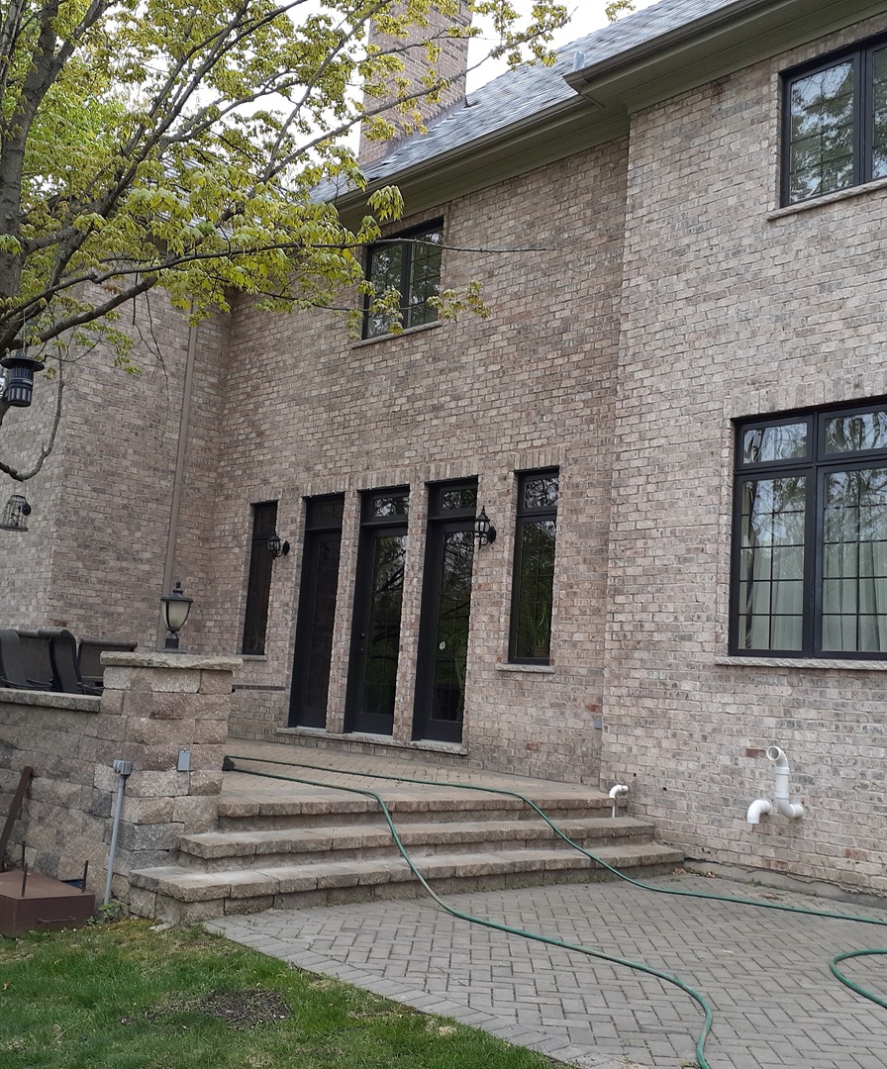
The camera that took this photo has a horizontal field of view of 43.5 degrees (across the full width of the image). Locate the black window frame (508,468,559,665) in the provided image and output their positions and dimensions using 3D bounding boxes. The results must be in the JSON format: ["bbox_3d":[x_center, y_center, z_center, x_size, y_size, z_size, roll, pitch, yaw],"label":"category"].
[{"bbox_3d":[0.938,0.323,11.077,0.120,1.920,0.550,12,-11,-44],"label":"black window frame"}]

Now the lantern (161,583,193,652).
[{"bbox_3d":[-1.722,0.513,7.088,0.210,0.445,0.210,12,-11,-44],"label":"lantern"}]

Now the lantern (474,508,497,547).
[{"bbox_3d":[0.425,-0.055,11.305,0.240,0.420,0.160,11,-11,-44],"label":"lantern"}]

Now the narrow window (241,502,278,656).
[{"bbox_3d":[-2.282,0.566,14.300,0.120,1.950,0.580,11,-11,-44],"label":"narrow window"}]

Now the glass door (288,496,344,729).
[{"bbox_3d":[-1.485,0.917,13.459,0.140,2.800,0.800,12,-11,-44],"label":"glass door"}]

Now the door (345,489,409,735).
[{"bbox_3d":[-0.691,0.854,12.612,0.130,2.770,0.900,11,-11,-44],"label":"door"}]

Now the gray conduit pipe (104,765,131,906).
[{"bbox_3d":[-1.879,1.706,6.314,0.090,0.790,0.090,12,-11,-44],"label":"gray conduit pipe"}]

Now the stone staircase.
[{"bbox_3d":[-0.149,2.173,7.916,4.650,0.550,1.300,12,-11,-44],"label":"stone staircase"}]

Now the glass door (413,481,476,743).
[{"bbox_3d":[0.073,0.794,11.882,0.140,2.790,0.800,12,-11,-44],"label":"glass door"}]

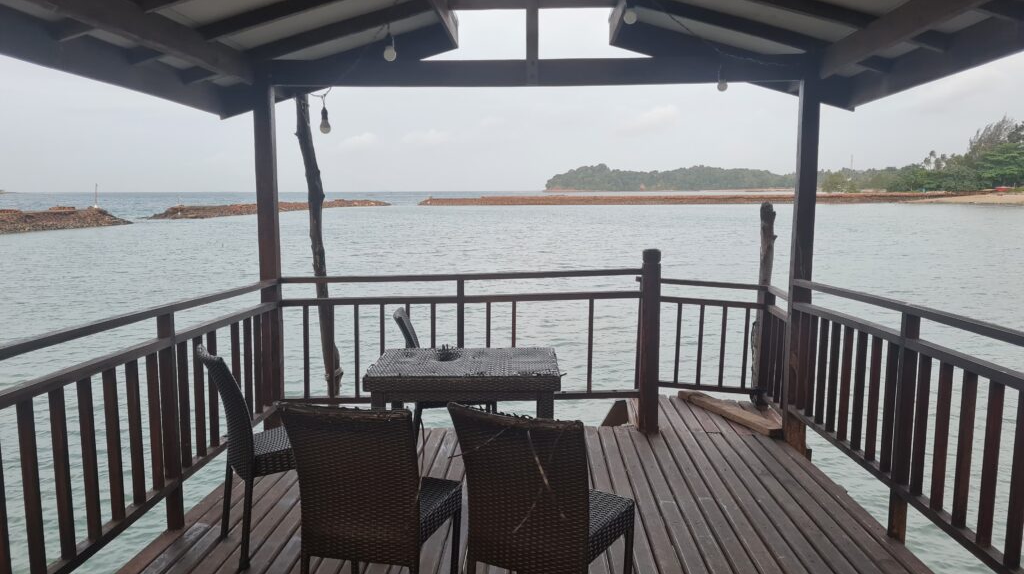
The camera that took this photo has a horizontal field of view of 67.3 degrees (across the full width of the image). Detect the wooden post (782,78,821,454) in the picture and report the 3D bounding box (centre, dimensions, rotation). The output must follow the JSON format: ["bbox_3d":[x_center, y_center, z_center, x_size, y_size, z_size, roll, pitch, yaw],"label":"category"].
[{"bbox_3d":[1.790,-0.111,4.739,0.110,2.277,0.110,0,7,2],"label":"wooden post"}]

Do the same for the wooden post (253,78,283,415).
[{"bbox_3d":[-1.523,-0.111,4.823,0.105,2.260,0.105,0,7,2],"label":"wooden post"}]

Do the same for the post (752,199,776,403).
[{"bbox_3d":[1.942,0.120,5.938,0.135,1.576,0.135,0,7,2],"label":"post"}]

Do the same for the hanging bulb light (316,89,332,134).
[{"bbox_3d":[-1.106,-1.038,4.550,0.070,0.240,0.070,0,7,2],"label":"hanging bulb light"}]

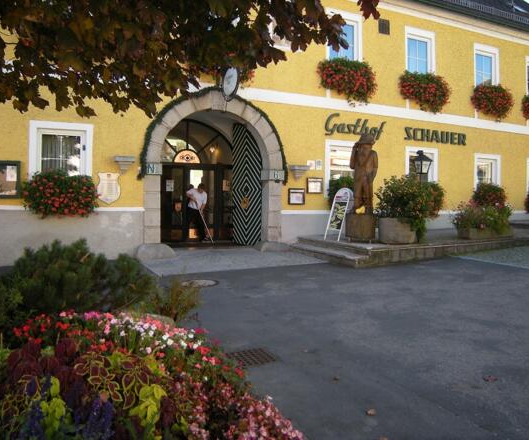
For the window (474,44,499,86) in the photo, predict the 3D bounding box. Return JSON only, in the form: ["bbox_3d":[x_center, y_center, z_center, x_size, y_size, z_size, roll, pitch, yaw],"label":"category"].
[{"bbox_3d":[7.562,-5.161,16.251,1.284,1.488,0.200,0,0,-26],"label":"window"}]

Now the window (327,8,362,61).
[{"bbox_3d":[2.260,-5.190,13.642,1.268,1.483,0.200,0,0,-26],"label":"window"}]

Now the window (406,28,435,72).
[{"bbox_3d":[4.868,-5.216,14.925,1.228,1.476,0.200,0,0,-26],"label":"window"}]

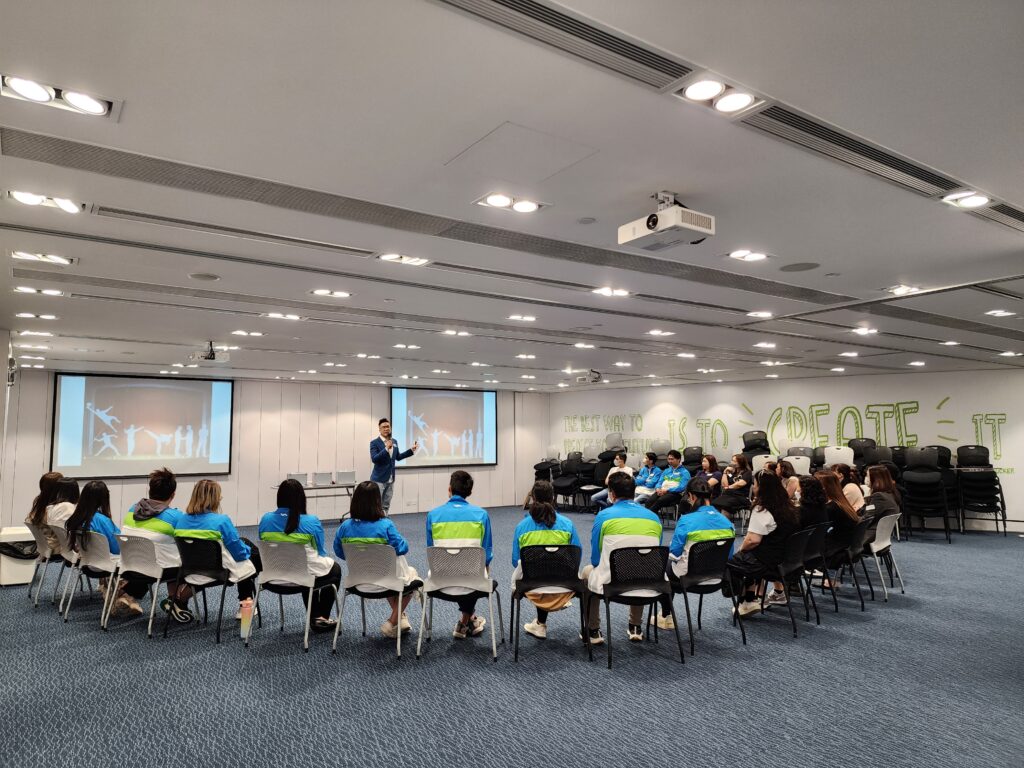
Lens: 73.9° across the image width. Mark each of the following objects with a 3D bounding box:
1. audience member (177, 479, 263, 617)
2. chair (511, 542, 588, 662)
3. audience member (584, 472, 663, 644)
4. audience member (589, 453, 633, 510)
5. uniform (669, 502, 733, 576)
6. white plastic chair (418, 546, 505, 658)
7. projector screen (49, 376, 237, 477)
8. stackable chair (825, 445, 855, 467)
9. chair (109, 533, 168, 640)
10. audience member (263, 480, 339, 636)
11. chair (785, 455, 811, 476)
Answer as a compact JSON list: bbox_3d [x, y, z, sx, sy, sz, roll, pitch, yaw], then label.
[{"bbox_3d":[-2.345,1.409,5.717,0.520,1.230,0.680,-2,-5,21],"label":"audience member"},{"bbox_3d":[0.280,1.554,5.008,0.540,0.800,0.530,0,-5,-1],"label":"chair"},{"bbox_3d":[0.812,1.317,5.145,0.570,1.290,0.680,0,-5,-8],"label":"audience member"},{"bbox_3d":[1.903,1.987,13.133,0.780,1.280,0.520,3,-6,-37],"label":"audience member"},{"bbox_3d":[1.462,1.238,5.298,0.480,0.580,0.330,2,-5,-24],"label":"uniform"},{"bbox_3d":[-0.369,1.565,5.038,0.540,0.790,0.530,-1,-5,5],"label":"white plastic chair"},{"bbox_3d":[-6.247,0.736,11.671,2.720,1.700,0.070,3,-6,-35],"label":"projector screen"},{"bbox_3d":[4.809,1.317,10.103,0.550,0.790,0.530,-4,-6,41],"label":"stackable chair"},{"bbox_3d":[-3.030,1.638,5.715,0.550,0.790,0.520,-2,-5,23],"label":"chair"},{"bbox_3d":[-1.655,1.395,5.484,0.460,1.230,0.620,-2,-5,19],"label":"audience member"},{"bbox_3d":[4.545,1.560,10.865,0.530,0.790,0.520,-3,-5,29],"label":"chair"}]

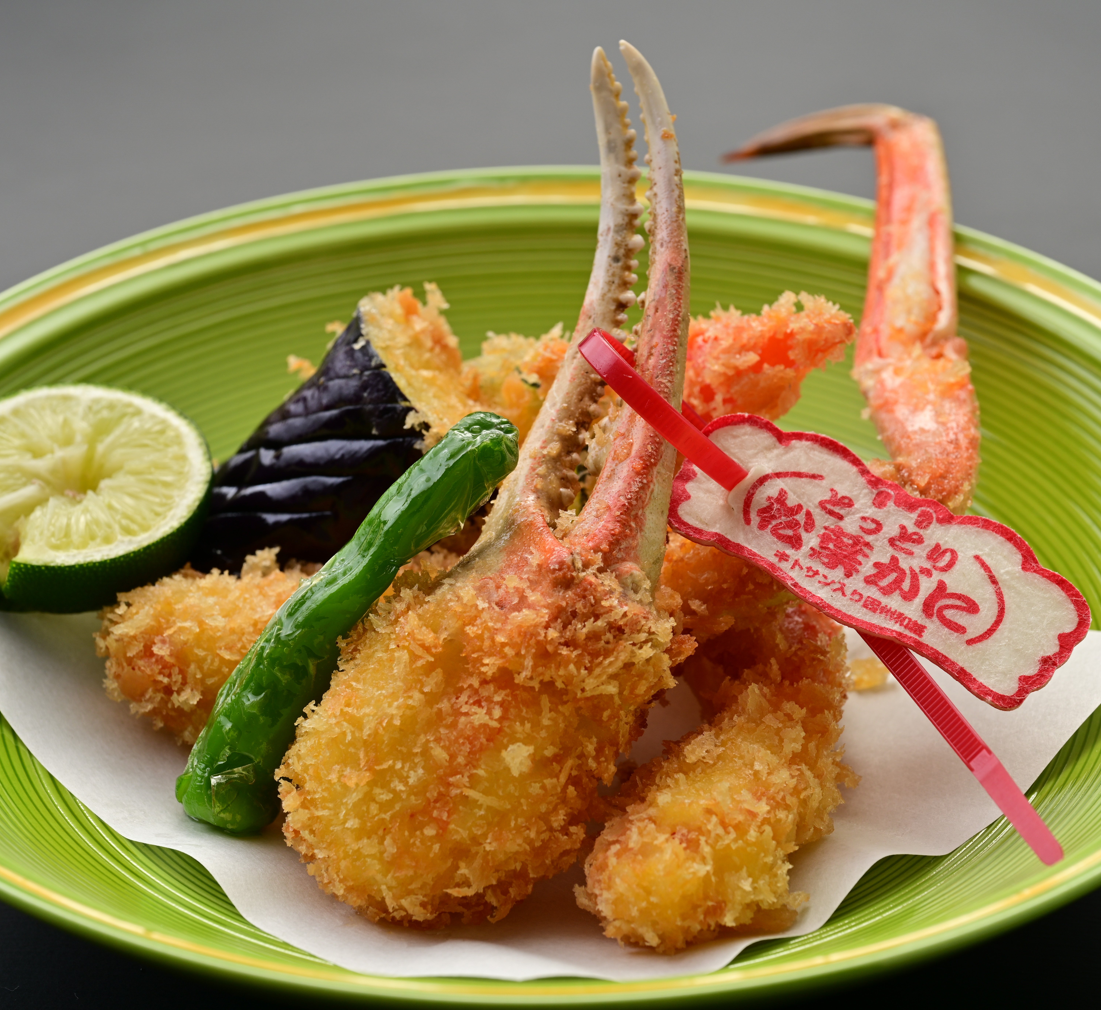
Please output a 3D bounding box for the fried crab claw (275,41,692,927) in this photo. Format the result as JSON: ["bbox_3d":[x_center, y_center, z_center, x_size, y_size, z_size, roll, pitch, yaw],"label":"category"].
[{"bbox_3d":[0.000,-0.001,0.682,0.057,0.148,0.046,18,-4,0],"label":"fried crab claw"}]

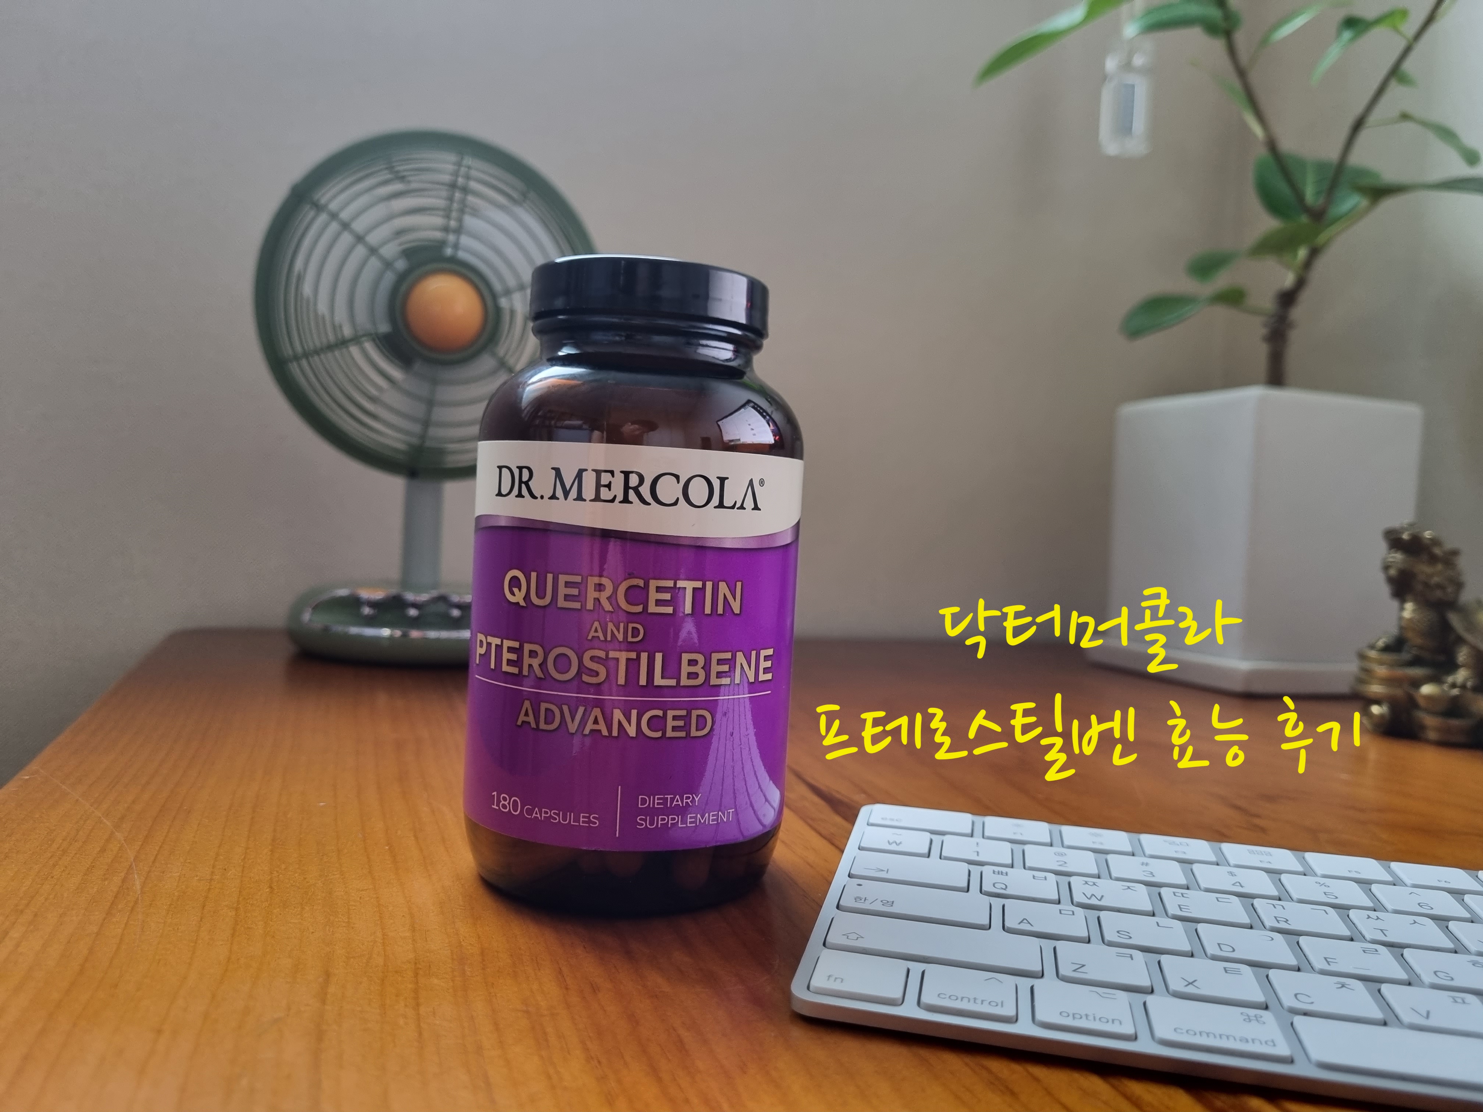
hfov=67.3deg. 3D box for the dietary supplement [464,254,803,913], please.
[{"bbox_3d":[-0.025,0.005,0.265,0.076,0.140,0.076,3,3,1],"label":"dietary supplement"}]

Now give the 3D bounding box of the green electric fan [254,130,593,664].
[{"bbox_3d":[-0.168,-0.085,0.602,0.182,0.275,0.108,2,3,-18],"label":"green electric fan"}]

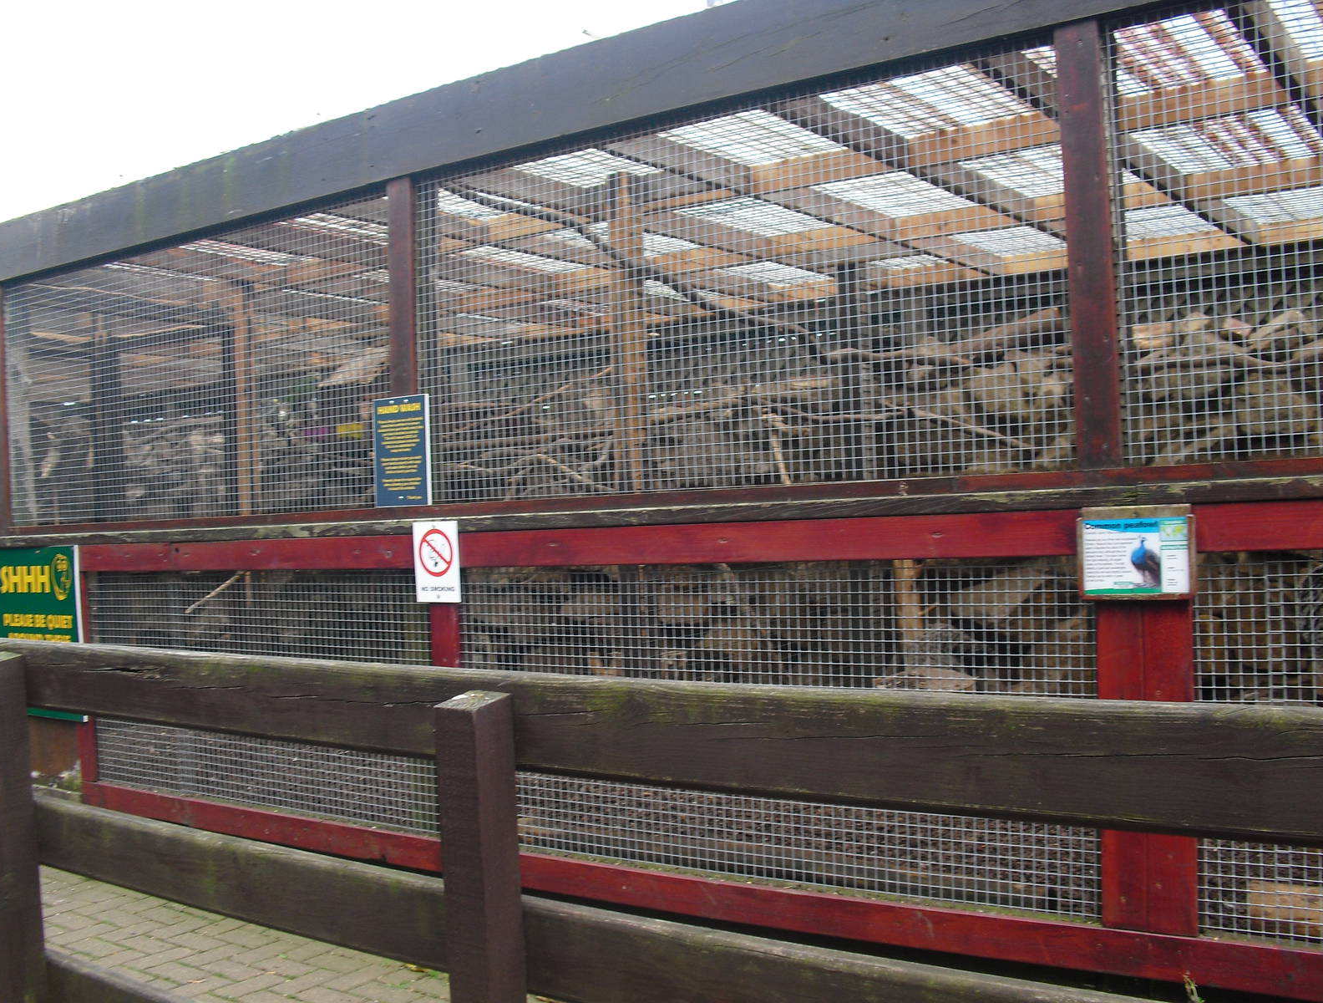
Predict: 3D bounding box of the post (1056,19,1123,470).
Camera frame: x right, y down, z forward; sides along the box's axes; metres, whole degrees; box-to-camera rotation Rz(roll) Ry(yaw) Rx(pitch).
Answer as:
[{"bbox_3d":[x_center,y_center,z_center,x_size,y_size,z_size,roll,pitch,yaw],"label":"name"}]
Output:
[{"bbox_3d":[0.845,-0.489,2.715,0.085,0.865,0.070,-2,-1,35],"label":"post"}]

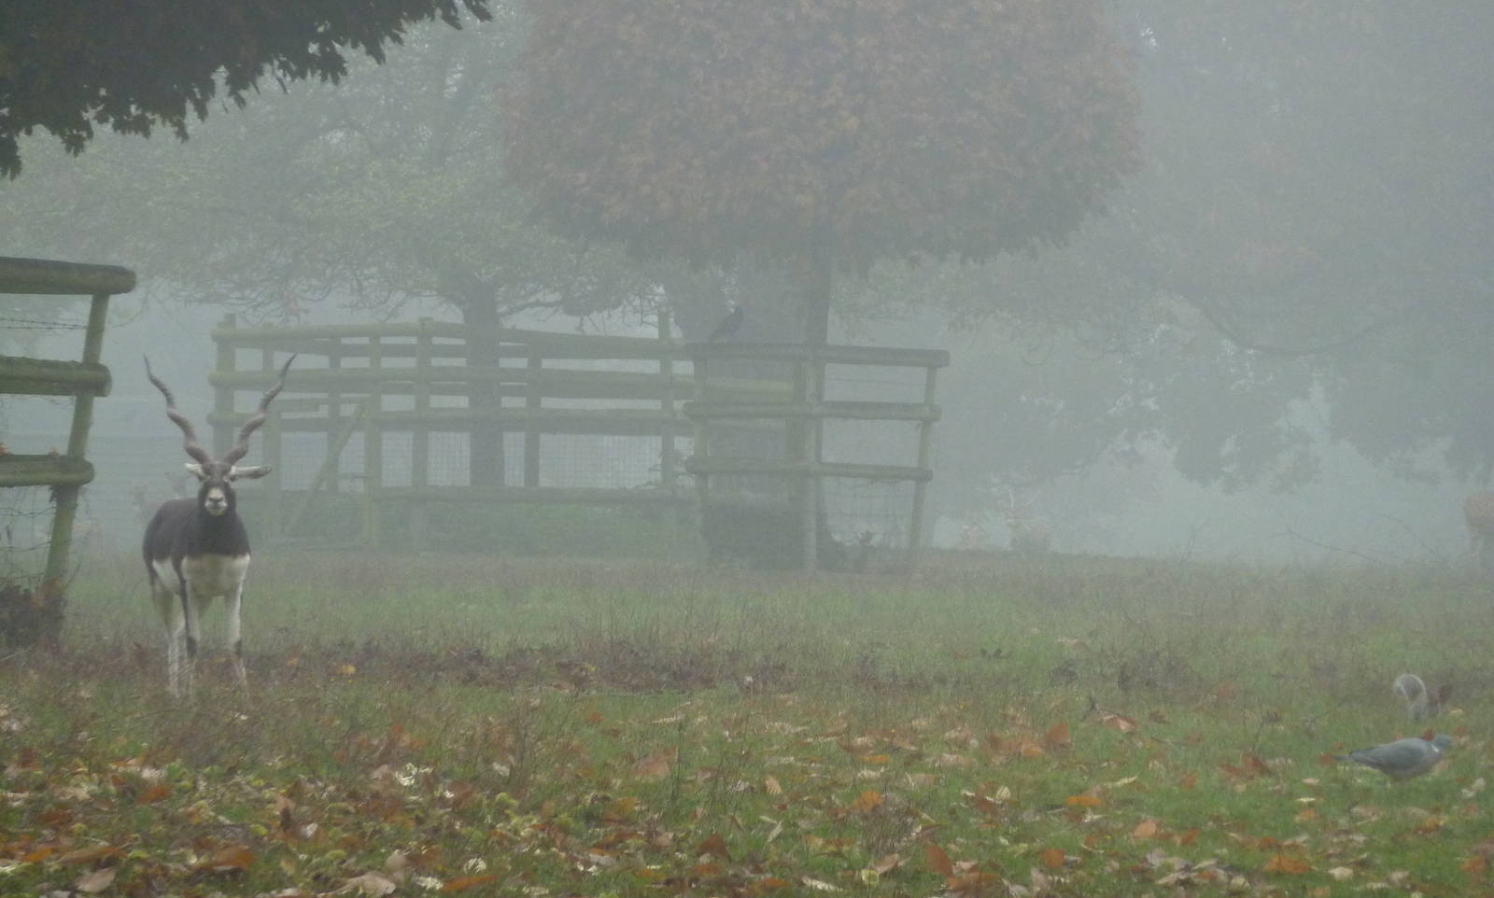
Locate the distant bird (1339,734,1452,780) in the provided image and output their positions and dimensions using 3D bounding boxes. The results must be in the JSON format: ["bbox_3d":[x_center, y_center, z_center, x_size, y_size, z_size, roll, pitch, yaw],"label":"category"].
[{"bbox_3d":[2.230,1.065,44.500,0.390,0.165,0.160,0,1,0],"label":"distant bird"}]

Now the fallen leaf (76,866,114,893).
[{"bbox_3d":[-1.868,1.236,37.100,0.115,0.070,0.090,0,1,0],"label":"fallen leaf"}]

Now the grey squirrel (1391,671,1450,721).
[{"bbox_3d":[2.587,0.950,49.600,0.230,0.190,0.110,0,1,6],"label":"grey squirrel"}]

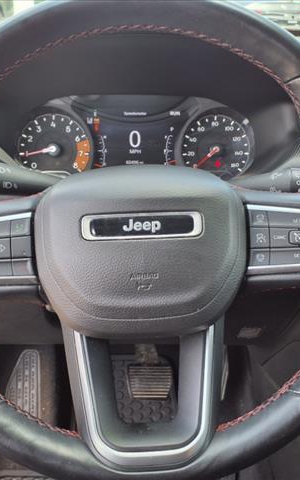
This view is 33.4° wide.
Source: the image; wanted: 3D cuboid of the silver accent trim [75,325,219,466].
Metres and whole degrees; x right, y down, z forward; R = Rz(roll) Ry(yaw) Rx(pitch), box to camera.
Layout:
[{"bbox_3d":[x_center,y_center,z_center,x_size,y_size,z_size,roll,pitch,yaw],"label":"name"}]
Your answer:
[{"bbox_3d":[-0.004,0.117,0.378,0.103,0.103,0.022,-2,-7,-1],"label":"silver accent trim"}]

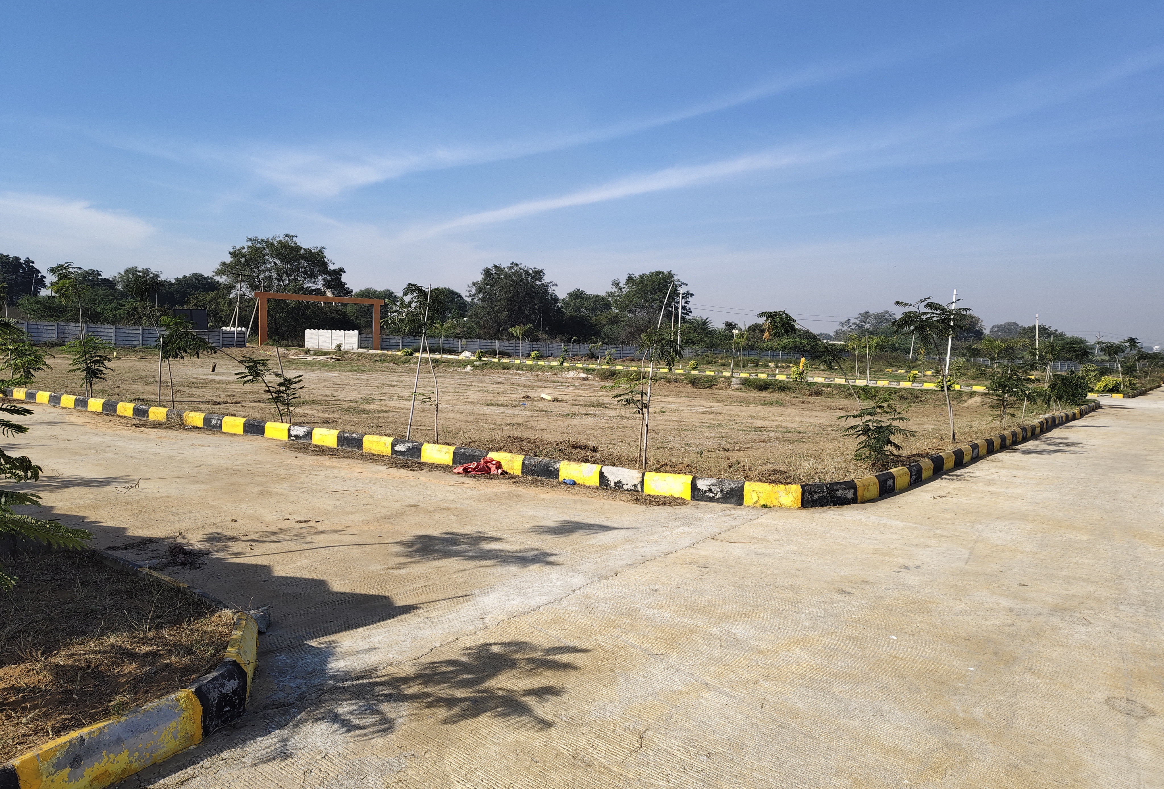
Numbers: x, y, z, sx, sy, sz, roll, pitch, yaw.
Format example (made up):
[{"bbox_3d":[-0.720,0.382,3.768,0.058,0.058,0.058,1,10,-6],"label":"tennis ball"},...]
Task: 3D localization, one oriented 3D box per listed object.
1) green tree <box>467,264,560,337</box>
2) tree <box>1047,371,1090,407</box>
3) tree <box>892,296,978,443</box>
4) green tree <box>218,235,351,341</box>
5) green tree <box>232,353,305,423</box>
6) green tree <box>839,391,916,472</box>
[{"bbox_3d":[-8.050,-10.274,94.000,10.550,10.170,10.020,1,3,-5],"label":"green tree"},{"bbox_3d":[17.361,-0.178,28.800,1.290,1.290,1.230,3,4,31],"label":"tree"},{"bbox_3d":[6.164,-0.429,14.100,1.370,2.530,1.300,3,3,24],"label":"tree"},{"bbox_3d":[-31.139,-10.932,84.000,13.090,11.430,12.440,0,3,-20],"label":"green tree"},{"bbox_3d":[-5.240,-0.099,13.500,1.100,1.140,0.930,0,3,-21],"label":"green tree"},{"bbox_3d":[3.955,0.481,10.800,0.960,1.040,0.960,3,3,20],"label":"green tree"}]

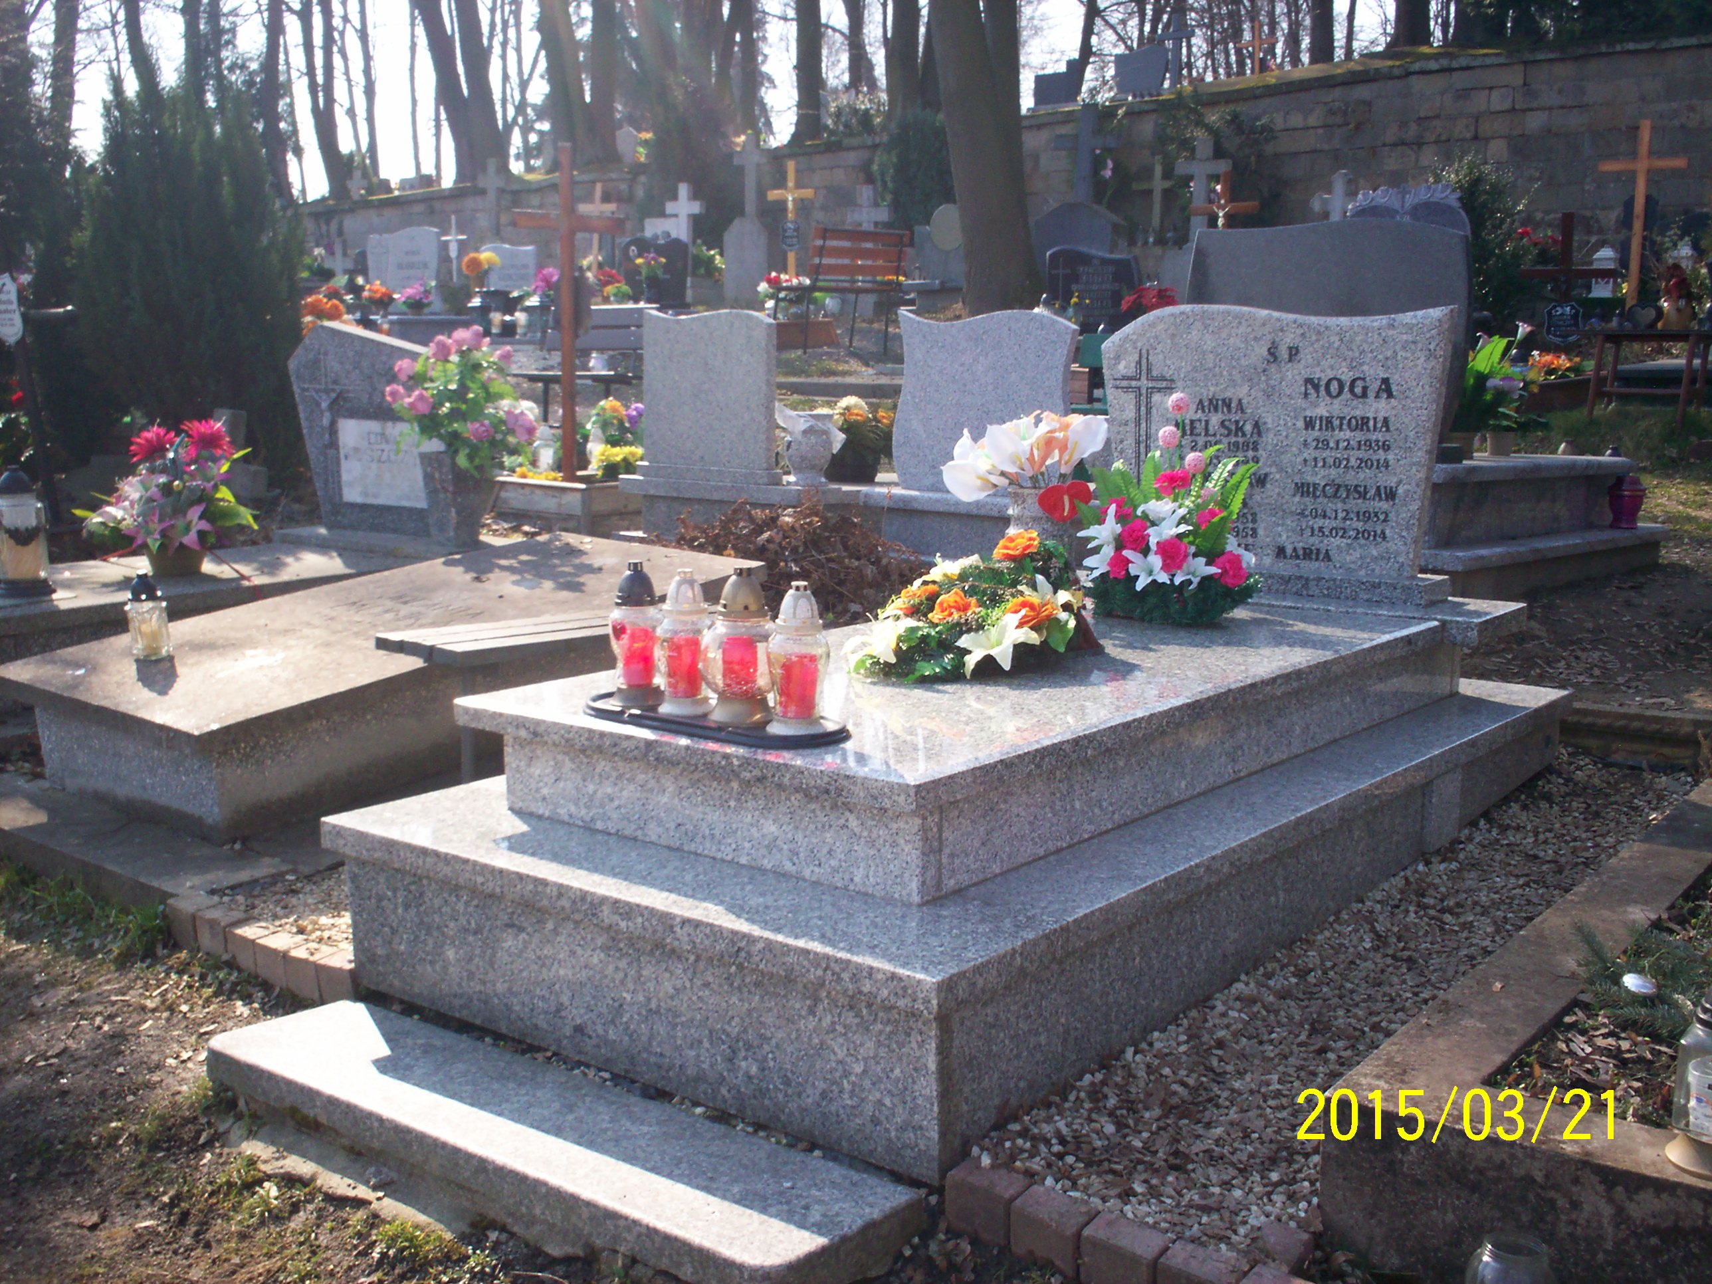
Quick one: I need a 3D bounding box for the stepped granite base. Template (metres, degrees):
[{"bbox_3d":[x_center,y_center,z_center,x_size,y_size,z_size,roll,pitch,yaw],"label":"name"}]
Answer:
[{"bbox_3d":[0.326,0.248,3.373,1.280,0.466,2.228,6,12,40],"label":"stepped granite base"}]

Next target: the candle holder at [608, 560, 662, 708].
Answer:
[{"bbox_3d":[-0.378,-0.016,3.049,0.098,0.250,0.098,0,9,0],"label":"candle holder"}]

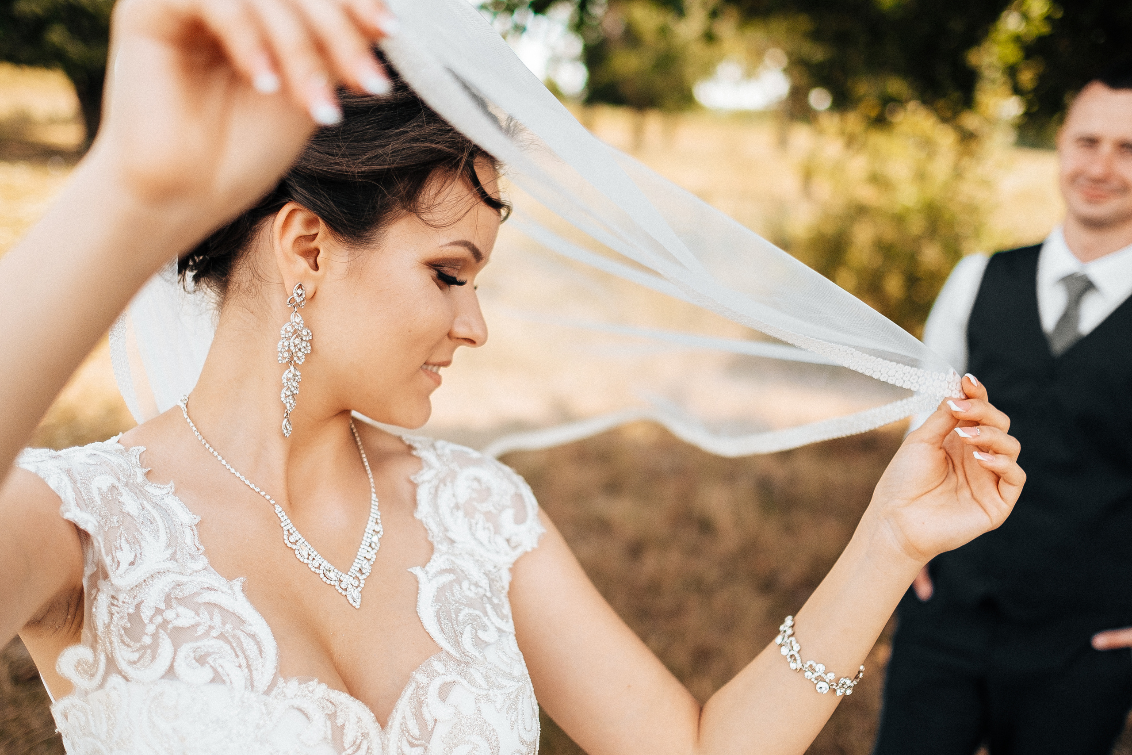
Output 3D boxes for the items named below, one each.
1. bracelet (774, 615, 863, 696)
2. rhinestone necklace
[{"bbox_3d":[0.179,0.191,0.770,0.066,0.022,0.058,34,32,18],"label":"bracelet"},{"bbox_3d":[-0.185,0.080,0.771,0.130,0.118,0.143,-7,18,-41],"label":"rhinestone necklace"}]

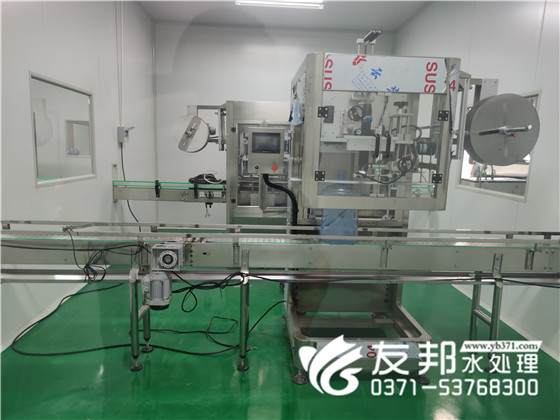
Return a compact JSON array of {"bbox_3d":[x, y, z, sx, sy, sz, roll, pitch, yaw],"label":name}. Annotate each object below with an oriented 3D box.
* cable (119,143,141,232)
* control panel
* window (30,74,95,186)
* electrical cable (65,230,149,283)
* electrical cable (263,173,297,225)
[{"bbox_3d":[-2.102,-0.298,5.523,0.173,1.306,0.245,1,9,-3],"label":"cable"},{"bbox_3d":[-0.107,-0.445,2.938,0.267,0.338,0.112,1,9,-3],"label":"control panel"},{"bbox_3d":[-2.101,-0.747,3.827,0.061,0.949,1.219,1,9,-3],"label":"window"},{"bbox_3d":[-1.128,0.305,2.529,0.522,0.343,0.122,1,9,-3],"label":"electrical cable"},{"bbox_3d":[0.008,-0.072,3.014,0.272,0.406,0.112,1,9,-3],"label":"electrical cable"}]

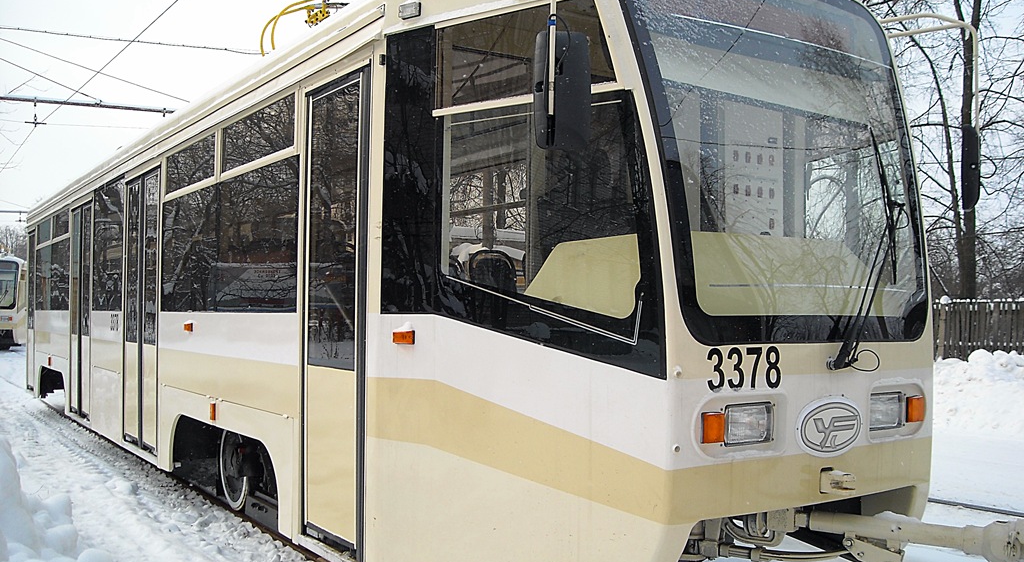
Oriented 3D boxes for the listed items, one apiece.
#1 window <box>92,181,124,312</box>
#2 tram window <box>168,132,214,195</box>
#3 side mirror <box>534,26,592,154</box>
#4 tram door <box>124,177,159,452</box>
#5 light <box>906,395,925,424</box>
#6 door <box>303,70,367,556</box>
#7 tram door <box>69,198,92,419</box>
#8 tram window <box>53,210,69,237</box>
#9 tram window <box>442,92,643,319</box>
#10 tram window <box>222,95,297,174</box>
[{"bbox_3d":[-4.038,-0.331,10.401,0.040,1.262,1.547,1,-2,-32],"label":"window"},{"bbox_3d":[-2.386,-0.850,7.725,0.040,0.305,1.394,1,-2,-32],"label":"tram window"},{"bbox_3d":[0.177,-0.681,3.700,0.205,0.425,0.090,0,-2,-1],"label":"side mirror"},{"bbox_3d":[-3.219,0.256,9.044,0.060,2.356,1.391,1,-2,-32],"label":"tram door"},{"bbox_3d":[1.724,0.549,4.424,0.085,0.115,0.040,1,-2,-32],"label":"light"},{"bbox_3d":[-0.888,0.148,5.246,0.060,2.341,0.815,1,-2,-32],"label":"door"},{"bbox_3d":[-4.848,0.326,11.698,0.060,2.356,1.392,1,-2,-32],"label":"tram door"},{"bbox_3d":[-5.701,-0.707,13.127,0.040,0.305,1.361,1,-2,-32],"label":"tram window"},{"bbox_3d":[0.094,-0.289,4.262,1.021,0.879,0.050,-1,-2,38],"label":"tram window"},{"bbox_3d":[-1.560,-0.885,6.378,0.040,0.305,1.392,1,-2,-32],"label":"tram window"}]

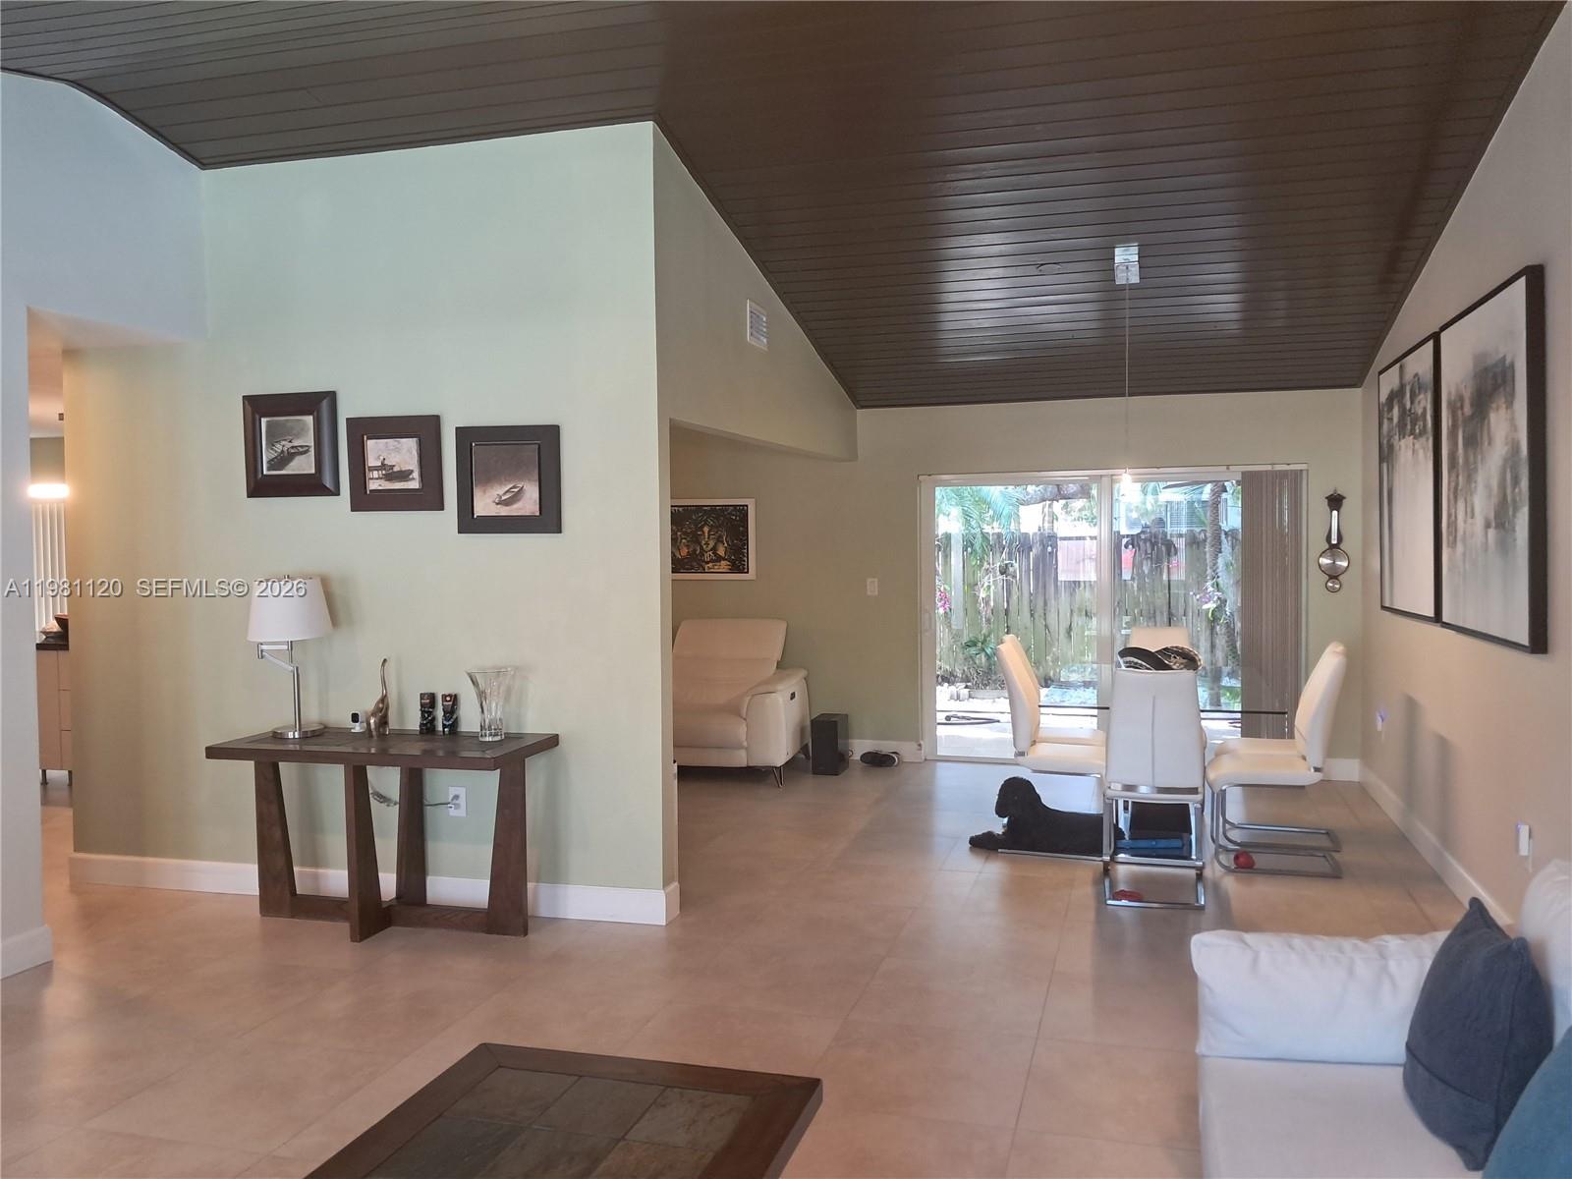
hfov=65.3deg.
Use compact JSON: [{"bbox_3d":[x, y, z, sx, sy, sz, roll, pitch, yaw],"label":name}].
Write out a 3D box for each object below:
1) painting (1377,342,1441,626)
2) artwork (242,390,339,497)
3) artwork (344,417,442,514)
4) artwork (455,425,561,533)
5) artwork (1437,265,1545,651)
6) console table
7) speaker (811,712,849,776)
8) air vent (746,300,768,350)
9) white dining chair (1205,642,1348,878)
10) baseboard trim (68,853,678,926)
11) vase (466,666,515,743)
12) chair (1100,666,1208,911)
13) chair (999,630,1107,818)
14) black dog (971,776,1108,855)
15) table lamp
[{"bbox_3d":[3.183,-0.535,6.249,0.055,1.325,1.350,0,2,16],"label":"painting"},{"bbox_3d":[-2.122,-0.615,5.242,0.457,0.441,0.035,0,2,15],"label":"artwork"},{"bbox_3d":[-1.631,-0.522,5.116,0.439,0.395,0.025,0,2,15],"label":"artwork"},{"bbox_3d":[-1.147,-0.451,5.049,0.464,0.441,0.030,0,2,16],"label":"artwork"},{"bbox_3d":[2.714,-0.462,4.753,0.045,1.307,1.311,0,2,16],"label":"artwork"},{"bbox_3d":[-1.602,0.991,4.961,1.264,0.757,0.534,0,2,16],"label":"console table"},{"bbox_3d":[0.291,1.037,8.172,0.178,0.360,0.260,0,2,16],"label":"speaker"},{"bbox_3d":[-0.148,-1.338,6.256,0.025,0.200,0.350,0,2,16],"label":"air vent"},{"bbox_3d":[2.253,0.778,5.687,0.596,0.993,0.417,0,2,16],"label":"white dining chair"},{"bbox_3d":[-1.861,1.267,5.323,2.911,0.144,0.165,0,2,15],"label":"baseboard trim"},{"bbox_3d":[-1.185,0.459,4.936,0.195,0.295,0.195,0,2,16],"label":"vase"},{"bbox_3d":[1.586,0.808,5.274,0.417,0.979,0.596,0,2,16],"label":"chair"},{"bbox_3d":[1.351,0.761,6.104,0.570,1.020,0.440,0,2,21],"label":"chair"},{"bbox_3d":[1.298,1.097,6.064,0.755,0.354,0.298,0,2,16],"label":"black dog"},{"bbox_3d":[-2.082,0.280,5.146,0.360,0.668,0.360,0,2,16],"label":"table lamp"}]

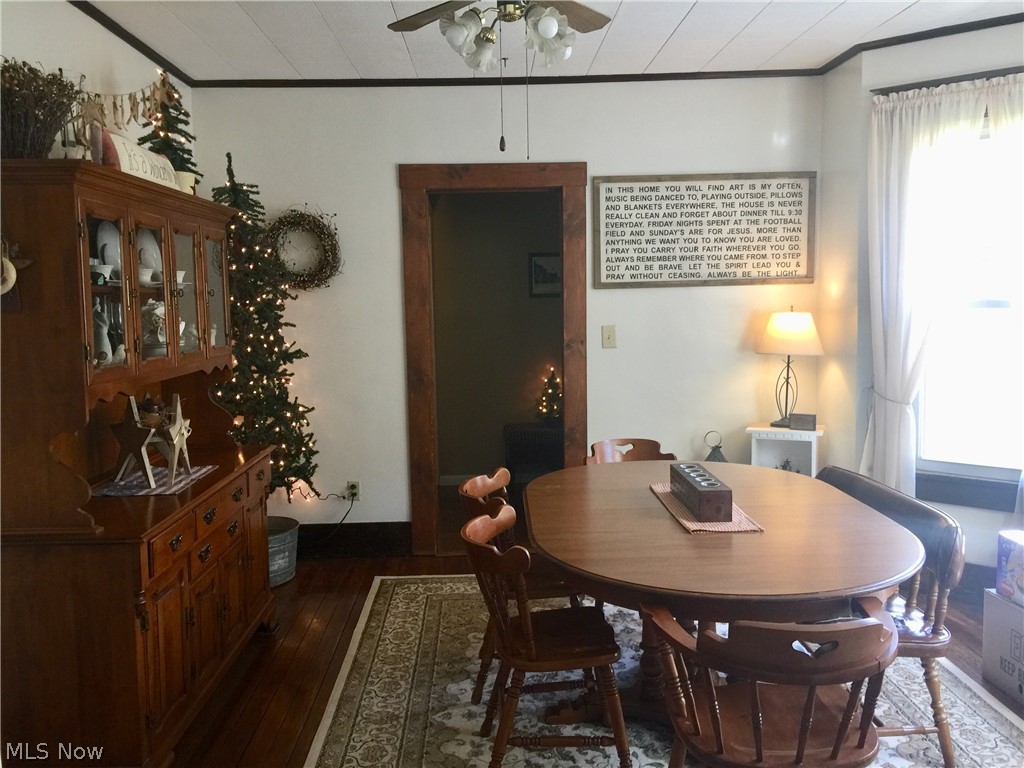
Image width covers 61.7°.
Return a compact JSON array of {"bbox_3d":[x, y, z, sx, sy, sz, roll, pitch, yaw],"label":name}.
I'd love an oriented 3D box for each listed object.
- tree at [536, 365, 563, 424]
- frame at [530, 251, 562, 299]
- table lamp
[{"bbox_3d":[0.302,0.089,6.430,0.240,0.470,0.230,-1,6,-1],"label":"tree"},{"bbox_3d":[0.345,-0.823,6.506,0.440,0.339,0.030,-1,6,-1],"label":"frame"},{"bbox_3d":[1.476,-0.086,4.569,0.360,0.650,0.360,-1,6,-1],"label":"table lamp"}]

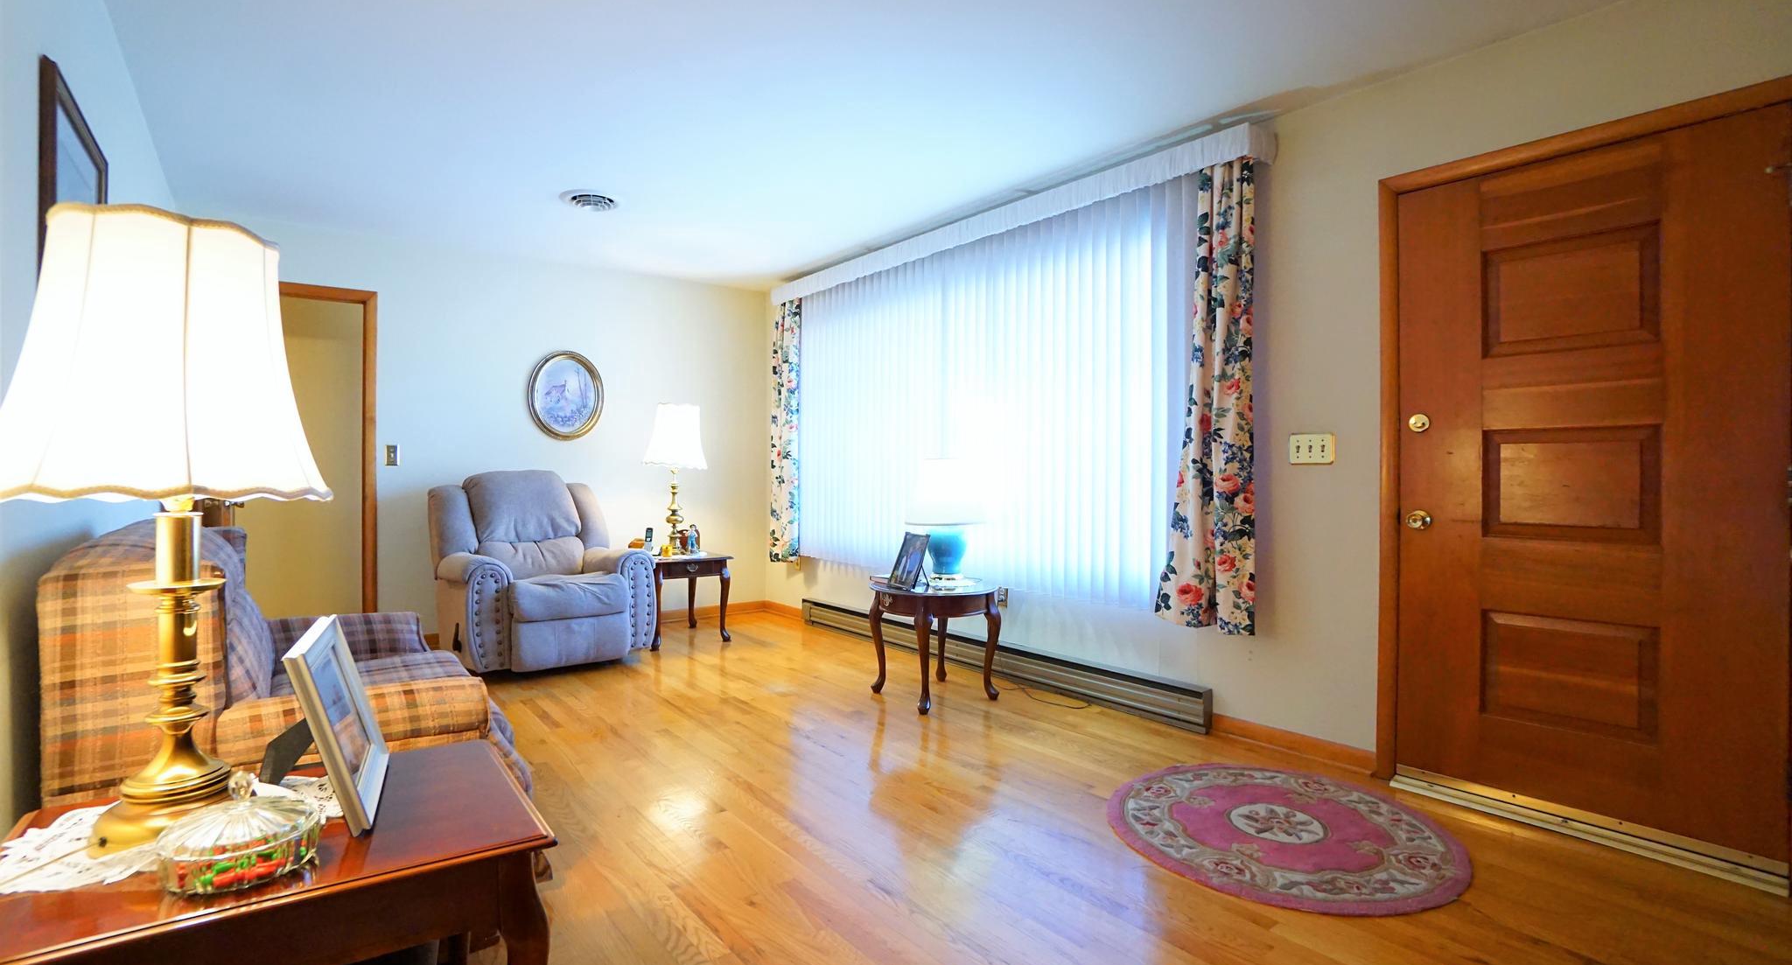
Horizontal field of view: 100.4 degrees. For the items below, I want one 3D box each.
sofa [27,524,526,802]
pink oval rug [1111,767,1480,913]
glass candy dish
[{"bbox_3d":[-1.518,0.550,1.959,0.840,0.970,1.200,0,1,-40],"label":"sofa"},{"bbox_3d":[1.145,1.034,2.271,0.980,0.013,0.940,0,1,-12],"label":"pink oval rug"},{"bbox_3d":[-0.888,0.453,1.018,0.167,0.128,0.167,0,1,-40],"label":"glass candy dish"}]

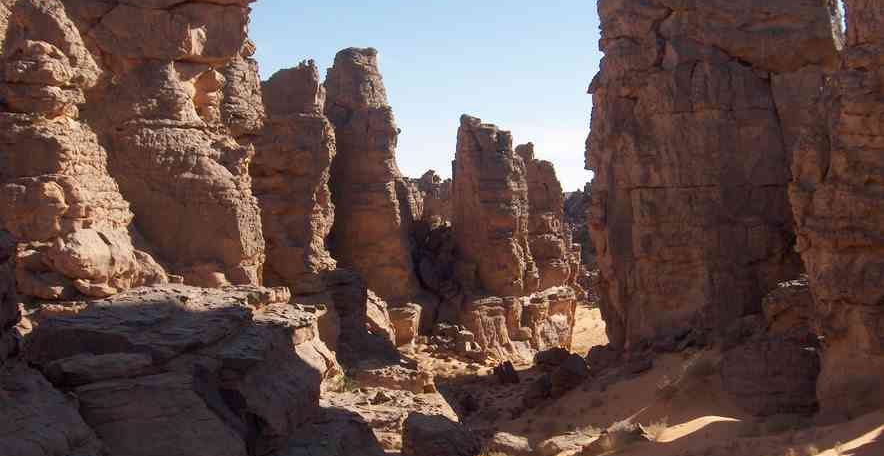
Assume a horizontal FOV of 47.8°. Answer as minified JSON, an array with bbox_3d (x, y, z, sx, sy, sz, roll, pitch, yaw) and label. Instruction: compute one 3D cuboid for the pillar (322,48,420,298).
[{"bbox_3d":[-3.270,-2.470,47.000,4.400,11.800,4.400,0,1,0],"label":"pillar"}]

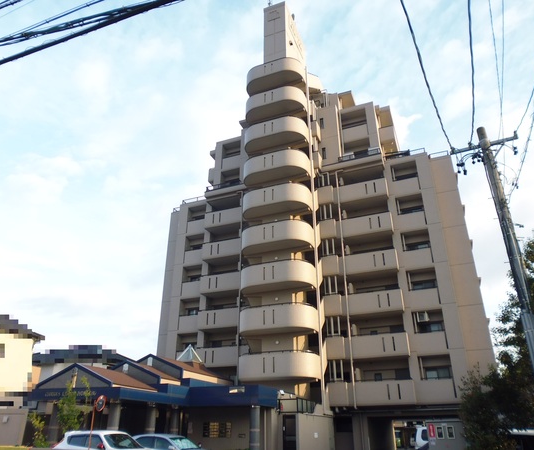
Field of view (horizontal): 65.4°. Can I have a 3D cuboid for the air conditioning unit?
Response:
[{"bbox_3d":[10.366,6.084,27.528,0.731,0.619,0.325,-10,-25,22],"label":"air conditioning unit"}]

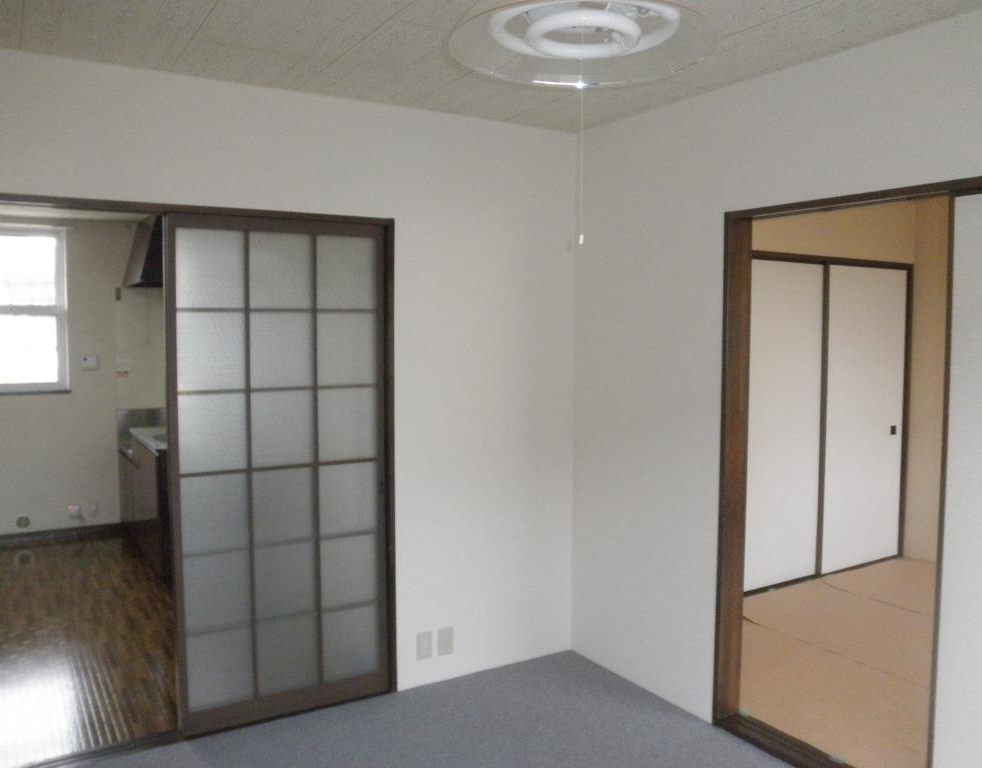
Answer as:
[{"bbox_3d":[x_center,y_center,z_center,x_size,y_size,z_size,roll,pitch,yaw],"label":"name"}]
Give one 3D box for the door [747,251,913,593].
[{"bbox_3d":[2.021,0.217,5.072,1.741,1.972,0.050,-3,5,-31],"label":"door"}]

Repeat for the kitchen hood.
[{"bbox_3d":[-2.314,-0.951,5.980,0.558,0.483,0.790,-3,5,-31],"label":"kitchen hood"}]

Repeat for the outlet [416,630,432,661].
[{"bbox_3d":[-0.287,1.135,3.586,0.071,0.119,0.010,-3,5,-31],"label":"outlet"}]

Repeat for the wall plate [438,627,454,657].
[{"bbox_3d":[-0.186,1.082,3.477,0.070,0.120,0.009,-3,5,-32],"label":"wall plate"}]

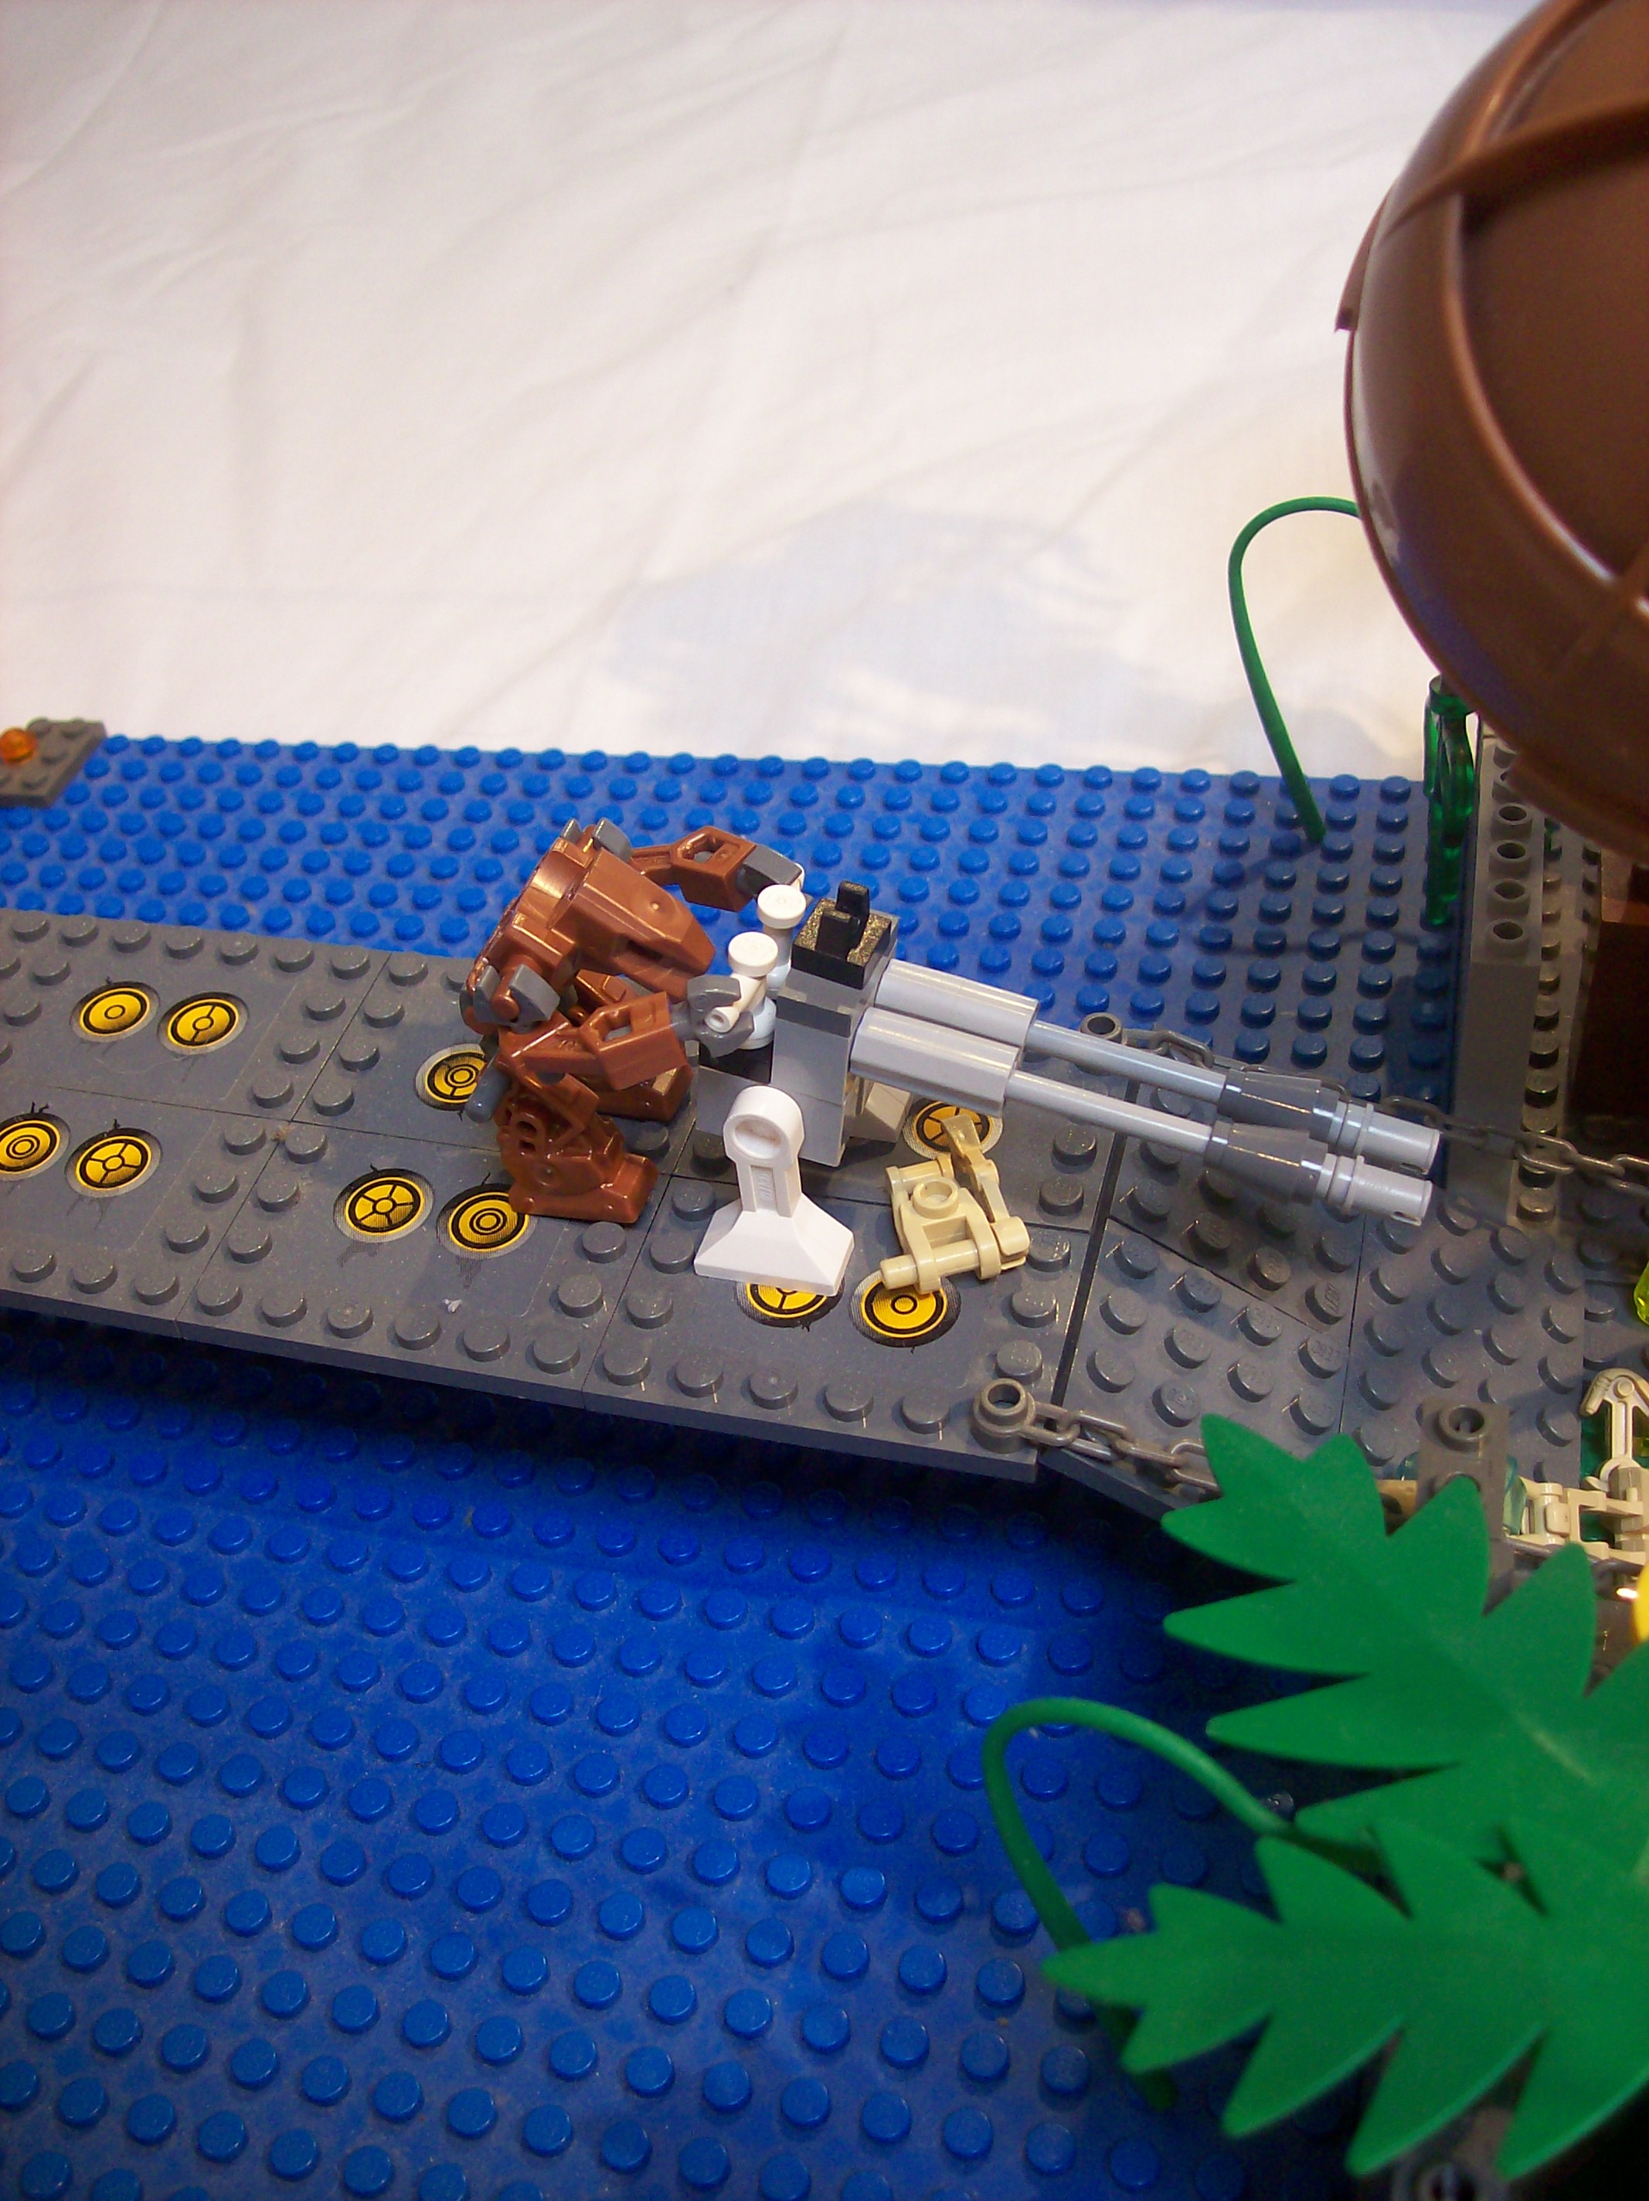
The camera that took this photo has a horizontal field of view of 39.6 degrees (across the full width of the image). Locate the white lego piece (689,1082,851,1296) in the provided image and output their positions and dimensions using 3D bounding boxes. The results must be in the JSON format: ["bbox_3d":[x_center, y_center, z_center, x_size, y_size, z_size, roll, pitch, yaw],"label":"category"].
[{"bbox_3d":[-0.006,0.009,0.242,0.016,0.023,0.008,7,45,13],"label":"white lego piece"}]

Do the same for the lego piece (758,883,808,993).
[{"bbox_3d":[-0.005,-0.017,0.241,0.006,0.012,0.006,2,45,-2],"label":"lego piece"}]

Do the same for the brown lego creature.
[{"bbox_3d":[-0.022,-0.009,0.249,0.038,0.042,0.030,7,45,13],"label":"brown lego creature"}]

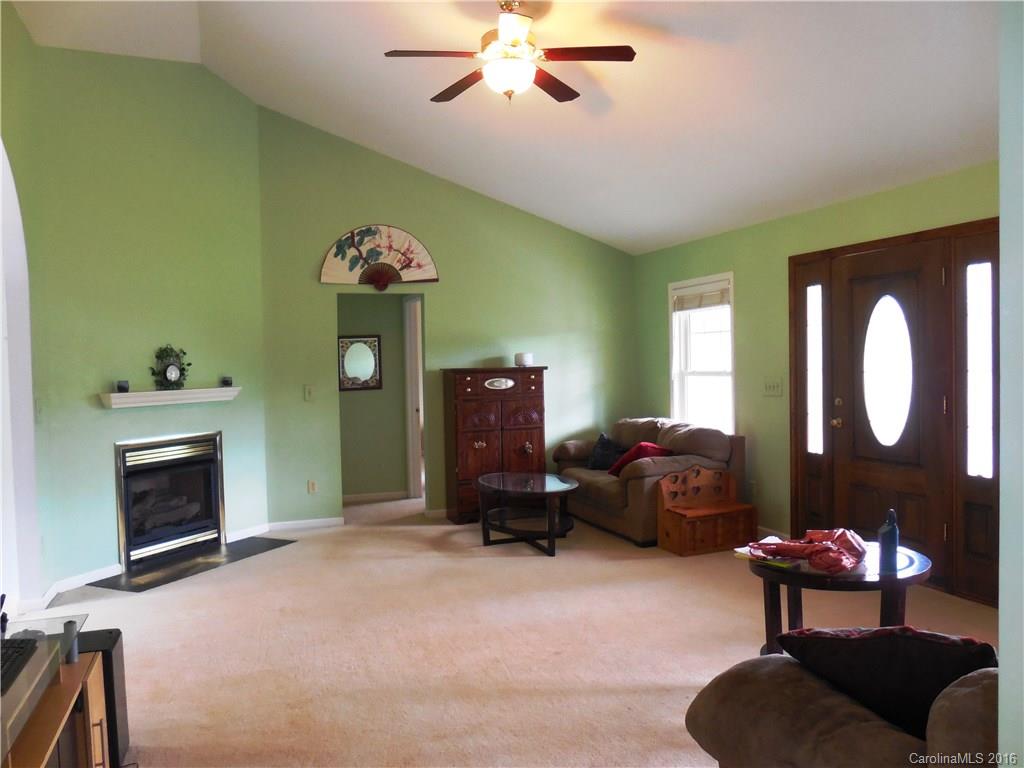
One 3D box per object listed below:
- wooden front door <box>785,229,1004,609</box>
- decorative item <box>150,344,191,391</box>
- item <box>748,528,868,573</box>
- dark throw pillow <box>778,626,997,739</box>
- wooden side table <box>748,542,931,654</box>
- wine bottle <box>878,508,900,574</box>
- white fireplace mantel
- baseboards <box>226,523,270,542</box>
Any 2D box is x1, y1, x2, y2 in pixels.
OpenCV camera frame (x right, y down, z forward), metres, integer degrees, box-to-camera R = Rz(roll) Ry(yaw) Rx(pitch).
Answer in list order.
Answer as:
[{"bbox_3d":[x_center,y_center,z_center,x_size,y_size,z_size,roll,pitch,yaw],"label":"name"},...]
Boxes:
[{"bbox_3d":[2.425,0.144,4.947,0.120,2.140,1.680,-2,2,-22],"label":"wooden front door"},{"bbox_3d":[-2.447,-0.118,5.516,0.100,0.330,0.310,0,2,24],"label":"decorative item"},{"bbox_3d":[1.327,0.735,3.479,0.490,0.110,0.330,0,2,14],"label":"item"},{"bbox_3d":[0.884,0.714,1.820,0.450,0.420,0.150,-1,35,12],"label":"dark throw pillow"},{"bbox_3d":[1.463,1.033,3.459,0.748,0.490,0.748,-2,2,-21],"label":"wooden side table"},{"bbox_3d":[1.599,0.661,3.254,0.085,0.262,0.085,0,2,26],"label":"wine bottle"},{"bbox_3d":[-2.424,0.095,5.567,0.130,0.095,1.170,0,2,24],"label":"white fireplace mantel"},{"bbox_3d":[-2.182,1.230,6.360,0.020,0.080,0.490,0,2,23],"label":"baseboards"}]

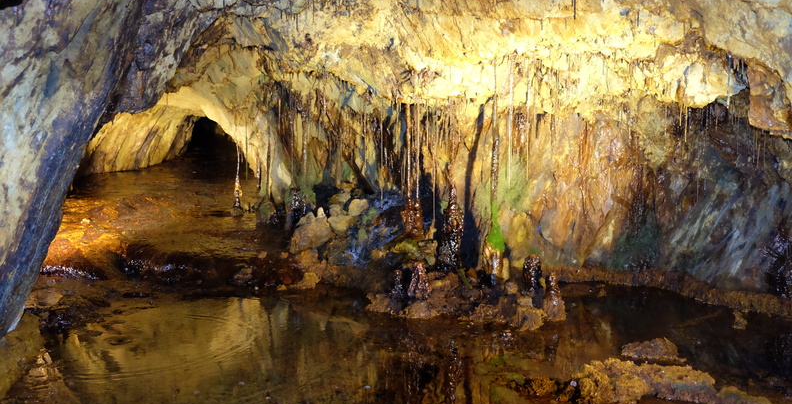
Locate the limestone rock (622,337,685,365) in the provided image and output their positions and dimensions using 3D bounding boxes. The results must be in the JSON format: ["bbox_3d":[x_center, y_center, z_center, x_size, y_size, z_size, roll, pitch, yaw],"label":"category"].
[{"bbox_3d":[1.395,0.806,3.716,0.335,0.105,0.220,1,6,12],"label":"limestone rock"}]

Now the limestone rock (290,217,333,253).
[{"bbox_3d":[-0.748,0.286,6.075,0.360,0.290,0.270,0,6,0],"label":"limestone rock"}]

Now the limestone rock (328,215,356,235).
[{"bbox_3d":[-0.488,0.205,6.248,0.250,0.165,0.200,0,6,0],"label":"limestone rock"}]

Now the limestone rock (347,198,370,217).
[{"bbox_3d":[-0.353,0.051,6.455,0.215,0.150,0.170,0,6,0],"label":"limestone rock"}]

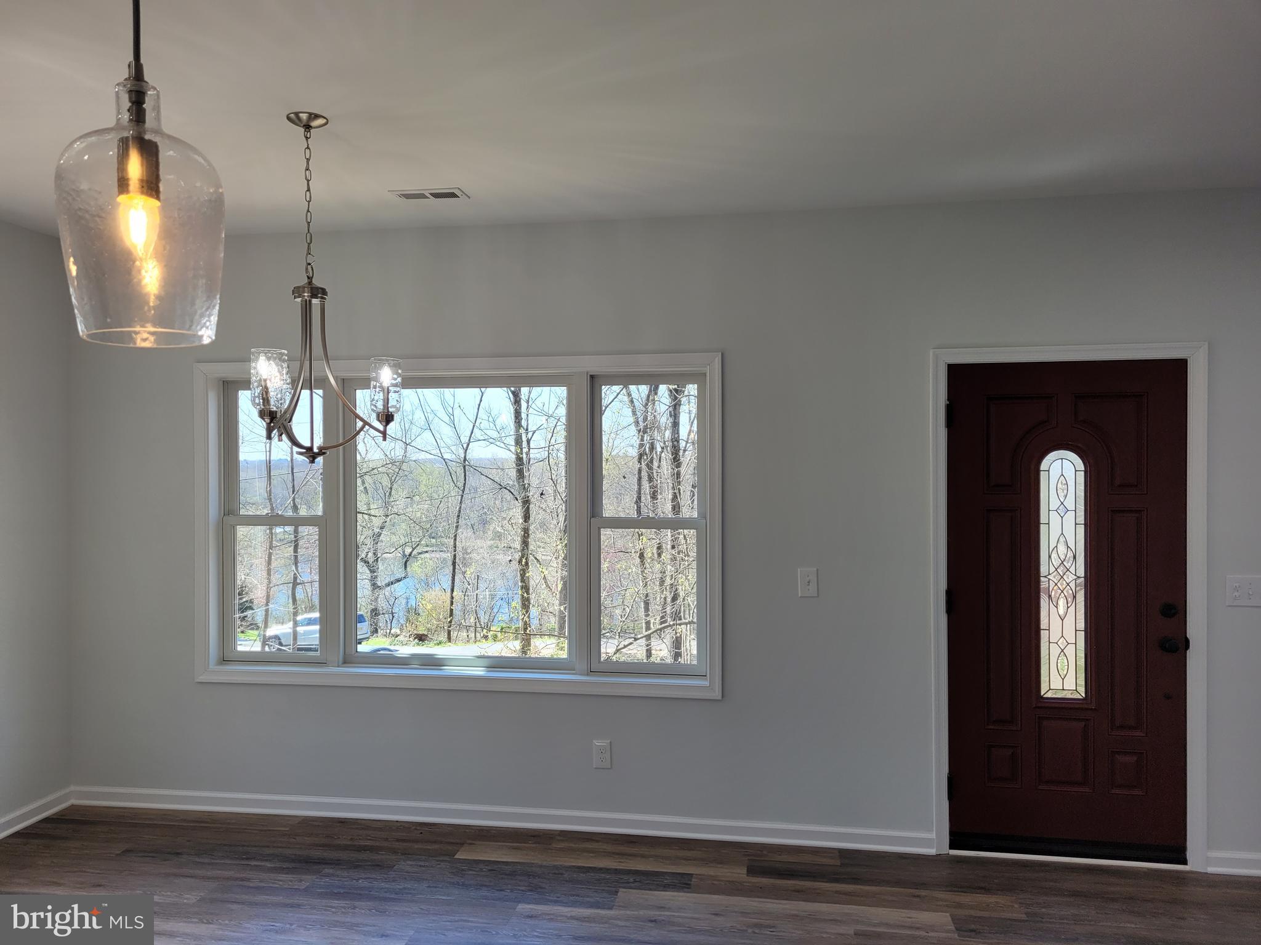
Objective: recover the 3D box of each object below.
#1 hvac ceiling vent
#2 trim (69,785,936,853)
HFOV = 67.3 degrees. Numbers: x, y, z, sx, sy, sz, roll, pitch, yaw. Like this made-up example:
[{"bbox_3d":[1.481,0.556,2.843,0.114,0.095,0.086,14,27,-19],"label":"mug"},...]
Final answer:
[{"bbox_3d":[-0.803,-1.105,3.793,0.289,0.018,0.151,0,0,9],"label":"hvac ceiling vent"},{"bbox_3d":[-0.721,1.560,4.265,4.023,0.092,0.020,0,0,9],"label":"trim"}]

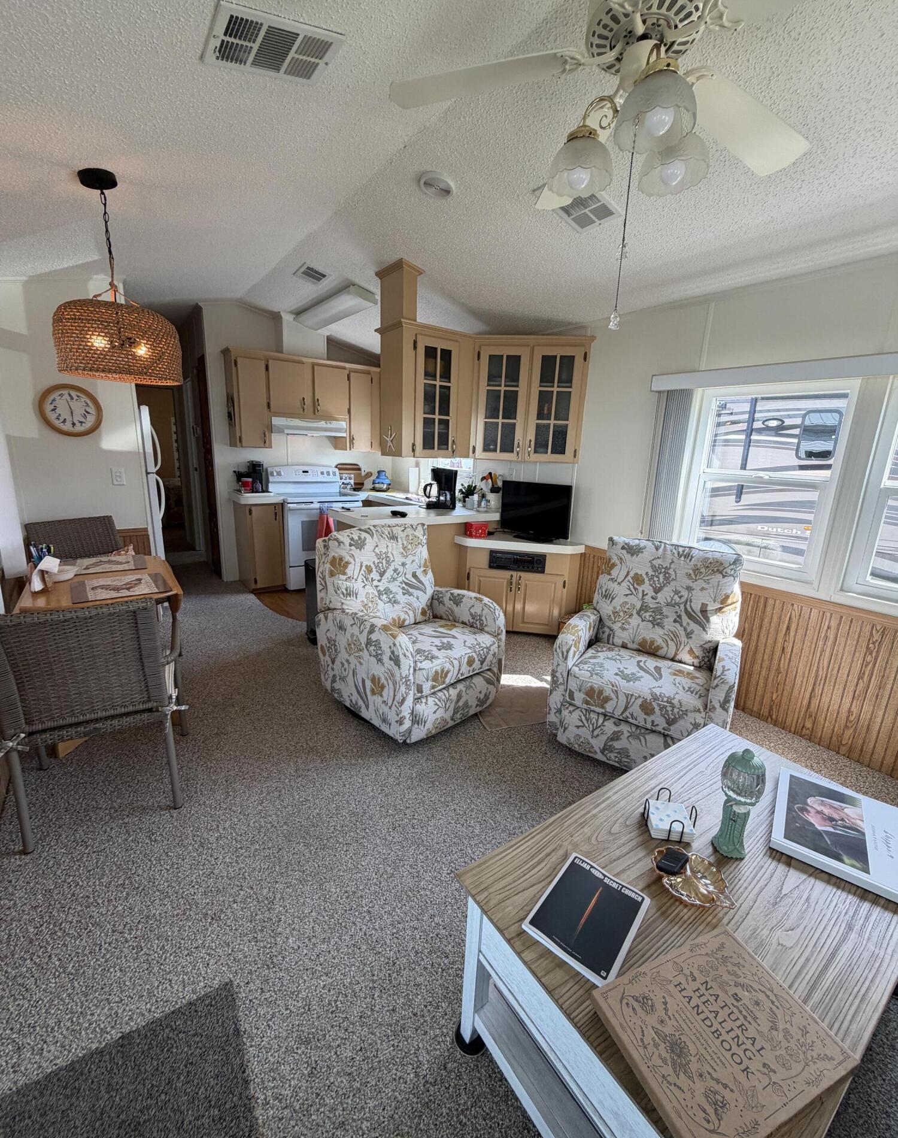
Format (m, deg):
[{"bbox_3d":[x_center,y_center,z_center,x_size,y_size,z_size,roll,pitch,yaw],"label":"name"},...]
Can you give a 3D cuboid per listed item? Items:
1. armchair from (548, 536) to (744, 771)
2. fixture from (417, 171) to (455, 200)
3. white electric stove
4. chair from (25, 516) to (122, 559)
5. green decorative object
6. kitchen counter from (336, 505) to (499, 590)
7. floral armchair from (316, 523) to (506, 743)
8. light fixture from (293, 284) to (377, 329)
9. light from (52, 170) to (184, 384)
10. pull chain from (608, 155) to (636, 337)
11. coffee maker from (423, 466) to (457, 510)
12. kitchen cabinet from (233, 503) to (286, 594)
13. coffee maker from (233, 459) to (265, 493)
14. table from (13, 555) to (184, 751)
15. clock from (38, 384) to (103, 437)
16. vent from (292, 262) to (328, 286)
[{"bbox_3d":[1.038,0.402,2.463,0.760,0.980,0.860,11,17,30],"label":"armchair"},{"bbox_3d":[-0.057,-1.738,2.203,0.150,0.045,0.150,11,7,-1],"label":"fixture"},{"bbox_3d":[-1.401,-0.453,5.056,0.760,1.180,0.680,-8,17,-35],"label":"white electric stove"},{"bbox_3d":[-2.349,0.138,3.179,0.600,0.870,0.560,15,19,42],"label":"chair"},{"bbox_3d":[0.727,0.571,1.210,0.115,0.261,0.115,12,18,35],"label":"green decorative object"},{"bbox_3d":[-0.237,-0.039,4.119,1.350,0.914,0.670,-8,17,-35],"label":"kitchen counter"},{"bbox_3d":[-0.226,0.273,2.767,0.870,0.980,0.760,16,19,42],"label":"floral armchair"},{"bbox_3d":[-0.971,-2.130,4.019,0.270,0.075,1.220,6,9,-38],"label":"light fixture"},{"bbox_3d":[-1.458,-1.234,2.104,0.480,0.810,0.480,-8,18,-35],"label":"light"},{"bbox_3d":[0.486,-0.909,1.344,0.032,0.470,0.032,-8,18,-35],"label":"pull chain"},{"bbox_3d":[-0.082,-0.734,4.338,0.280,0.360,0.200,3,14,2],"label":"coffee maker"},{"bbox_3d":[-1.886,-0.253,4.821,0.345,0.870,0.590,-8,17,-35],"label":"kitchen cabinet"},{"bbox_3d":[-1.936,-0.896,4.695,0.270,0.320,0.260,-8,18,-35],"label":"coffee maker"},{"bbox_3d":[-1.702,0.412,2.472,0.600,0.740,0.850,-8,18,-35],"label":"table"},{"bbox_3d":[-2.503,-1.049,3.214,0.345,0.345,0.050,-8,17,-35],"label":"clock"},{"bbox_3d":[-1.019,-2.178,3.602,0.195,0.030,0.300,6,9,-37],"label":"vent"}]

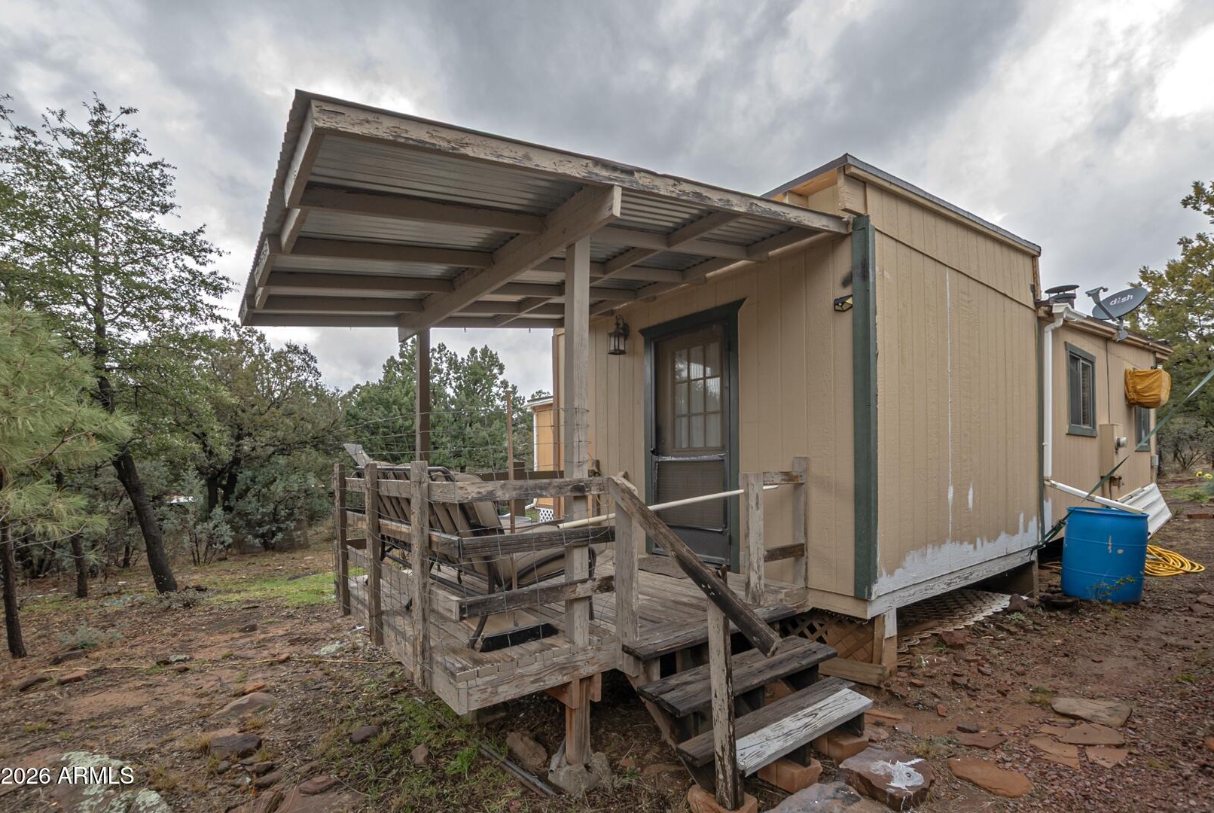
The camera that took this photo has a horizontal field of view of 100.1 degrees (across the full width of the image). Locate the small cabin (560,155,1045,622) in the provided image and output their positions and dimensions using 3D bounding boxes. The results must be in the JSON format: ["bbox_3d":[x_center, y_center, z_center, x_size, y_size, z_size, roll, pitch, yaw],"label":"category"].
[{"bbox_3d":[1.870,-0.028,5.939,3.700,3.130,4.200,4,-5,-36],"label":"small cabin"}]

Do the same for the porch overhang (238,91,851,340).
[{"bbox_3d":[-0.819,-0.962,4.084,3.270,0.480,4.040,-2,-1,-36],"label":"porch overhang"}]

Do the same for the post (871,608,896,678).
[{"bbox_3d":[1.791,1.546,3.314,0.100,0.400,0.120,4,-5,-36],"label":"post"}]

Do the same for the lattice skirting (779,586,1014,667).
[{"bbox_3d":[2.647,1.657,4.369,2.870,0.400,0.780,4,-5,-36],"label":"lattice skirting"}]

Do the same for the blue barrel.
[{"bbox_3d":[4.998,1.468,5.120,0.600,0.820,0.600,4,-1,-36],"label":"blue barrel"}]

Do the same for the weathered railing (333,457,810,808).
[{"bbox_3d":[-0.354,1.129,3.786,2.580,1.570,3.500,4,-5,-36],"label":"weathered railing"}]

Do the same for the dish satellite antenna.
[{"bbox_3d":[6.674,-1.217,6.650,0.570,0.670,0.560,1,-4,-8],"label":"dish satellite antenna"}]

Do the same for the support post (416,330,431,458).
[{"bbox_3d":[-1.691,0.328,4.674,0.090,2.050,0.090,1,-3,-36],"label":"support post"}]

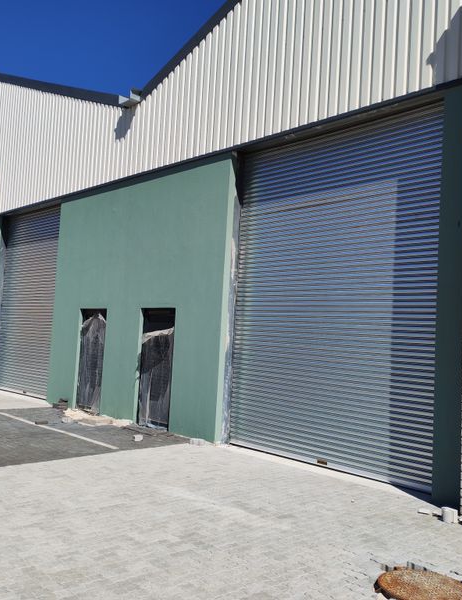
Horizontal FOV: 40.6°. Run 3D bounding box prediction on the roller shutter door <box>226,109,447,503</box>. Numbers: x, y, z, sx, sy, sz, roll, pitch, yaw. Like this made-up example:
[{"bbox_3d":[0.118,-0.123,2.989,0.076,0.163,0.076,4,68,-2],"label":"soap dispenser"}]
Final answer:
[{"bbox_3d":[1.327,-0.053,8.553,0.120,4.625,3.640,6,-5,-42],"label":"roller shutter door"}]

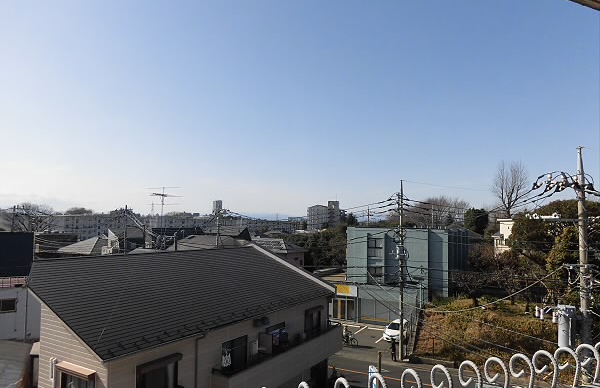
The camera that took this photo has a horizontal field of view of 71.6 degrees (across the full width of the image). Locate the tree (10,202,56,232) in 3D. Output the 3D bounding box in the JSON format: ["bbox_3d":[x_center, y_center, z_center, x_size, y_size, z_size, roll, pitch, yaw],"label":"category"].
[{"bbox_3d":[-67.139,9.421,104.606,10.500,15.000,10.500,2,-4,-33],"label":"tree"}]

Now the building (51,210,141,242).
[{"bbox_3d":[-92.418,16.492,187.320,40.000,13.000,9.500,0,-4,-6],"label":"building"}]

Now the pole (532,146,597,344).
[{"bbox_3d":[7.800,4.660,12.119,1.800,12.300,1.000,0,-4,6],"label":"pole"}]

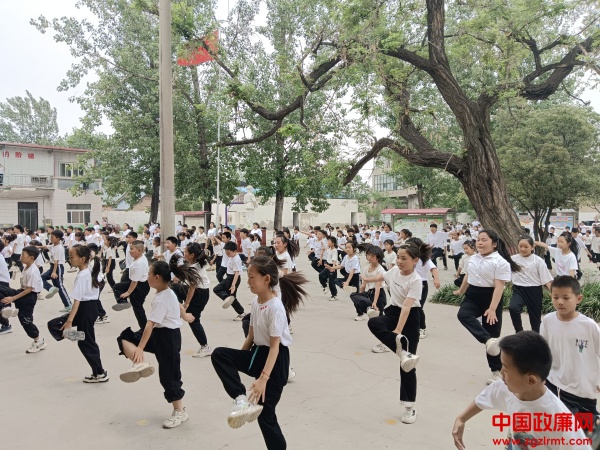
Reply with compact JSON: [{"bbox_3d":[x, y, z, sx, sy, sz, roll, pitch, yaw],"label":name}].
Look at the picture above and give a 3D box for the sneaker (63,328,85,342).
[{"bbox_3d":[-2.120,1.018,4.220,0.220,0.090,0.100,11,12,-41],"label":"sneaker"}]

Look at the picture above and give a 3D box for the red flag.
[{"bbox_3d":[-4.187,-7.265,18.500,1.700,1.400,0.350,0,2,-12],"label":"red flag"}]

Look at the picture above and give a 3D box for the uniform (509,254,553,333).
[{"bbox_3d":[2.419,0.827,4.750,0.330,1.020,0.410,0,0,-44],"label":"uniform"}]

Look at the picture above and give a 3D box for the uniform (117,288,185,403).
[{"bbox_3d":[-1.134,0.914,3.420,0.470,0.870,0.400,-1,2,-23],"label":"uniform"}]

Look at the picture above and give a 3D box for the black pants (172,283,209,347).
[{"bbox_3d":[-1.227,1.008,5.050,0.380,0.720,0.360,-1,2,-23],"label":"black pants"}]

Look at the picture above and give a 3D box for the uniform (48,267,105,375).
[{"bbox_3d":[-2.049,0.898,4.150,0.480,1.000,0.360,0,0,-30],"label":"uniform"}]

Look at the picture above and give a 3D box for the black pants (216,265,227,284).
[{"bbox_3d":[-1.409,1.004,8.300,0.360,0.630,0.290,0,0,-30],"label":"black pants"}]

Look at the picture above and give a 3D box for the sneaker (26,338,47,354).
[{"bbox_3d":[-3.078,1.421,5.270,0.230,0.105,0.090,-16,12,-41],"label":"sneaker"}]

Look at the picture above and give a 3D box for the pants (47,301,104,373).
[{"bbox_3d":[-2.160,1.110,4.380,0.500,0.720,0.380,0,0,-28],"label":"pants"}]

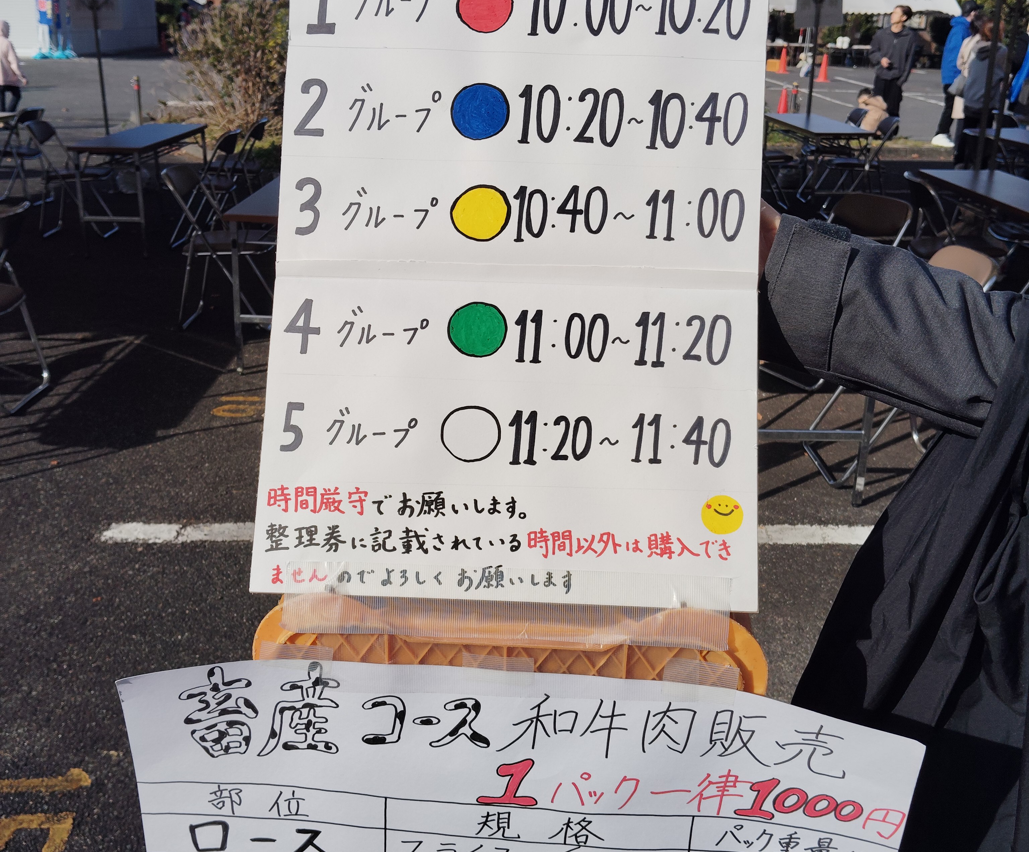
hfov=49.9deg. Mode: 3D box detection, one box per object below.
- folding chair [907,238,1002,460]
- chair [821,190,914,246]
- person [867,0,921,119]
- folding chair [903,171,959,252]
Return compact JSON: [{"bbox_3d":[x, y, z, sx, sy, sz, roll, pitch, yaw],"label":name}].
[{"bbox_3d":[1.332,-0.222,3.836,0.500,0.780,0.460,-1,20,-4],"label":"folding chair"},{"bbox_3d":[1.426,-0.614,4.912,0.500,0.780,0.460,-7,21,-21],"label":"chair"},{"bbox_3d":[5.003,-4.640,14.575,0.600,1.710,0.380,12,23,28],"label":"person"},{"bbox_3d":[2.219,-0.883,5.673,0.500,0.780,0.460,2,20,4],"label":"folding chair"}]

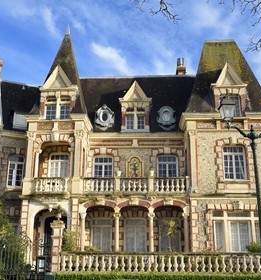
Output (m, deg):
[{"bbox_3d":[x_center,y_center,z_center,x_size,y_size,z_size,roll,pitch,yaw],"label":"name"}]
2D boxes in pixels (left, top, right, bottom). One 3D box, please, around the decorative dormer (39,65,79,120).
[{"bbox_3d":[-4.210,-2.566,23.722,2.000,3.470,1.600,0,-18,1],"label":"decorative dormer"}]

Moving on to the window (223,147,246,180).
[{"bbox_3d":[6.100,1.426,23.222,1.320,2.094,0.250,0,-18,1],"label":"window"}]

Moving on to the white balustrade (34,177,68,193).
[{"bbox_3d":[-4.628,2.676,23.269,1.950,0.933,0.450,0,-18,1],"label":"white balustrade"}]

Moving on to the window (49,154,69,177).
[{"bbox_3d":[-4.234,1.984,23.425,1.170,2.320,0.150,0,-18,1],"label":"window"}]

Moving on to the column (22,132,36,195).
[{"bbox_3d":[-5.478,1.288,21.988,0.550,3.500,0.500,0,-18,1],"label":"column"}]

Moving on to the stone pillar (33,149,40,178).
[{"bbox_3d":[-5.607,1.466,23.883,0.340,1.928,0.340,0,-18,1],"label":"stone pillar"}]

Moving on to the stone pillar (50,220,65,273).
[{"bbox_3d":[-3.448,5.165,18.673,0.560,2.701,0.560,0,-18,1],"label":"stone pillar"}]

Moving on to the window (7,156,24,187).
[{"bbox_3d":[-7.480,2.043,25.936,0.970,2.139,0.250,7,-19,-21],"label":"window"}]

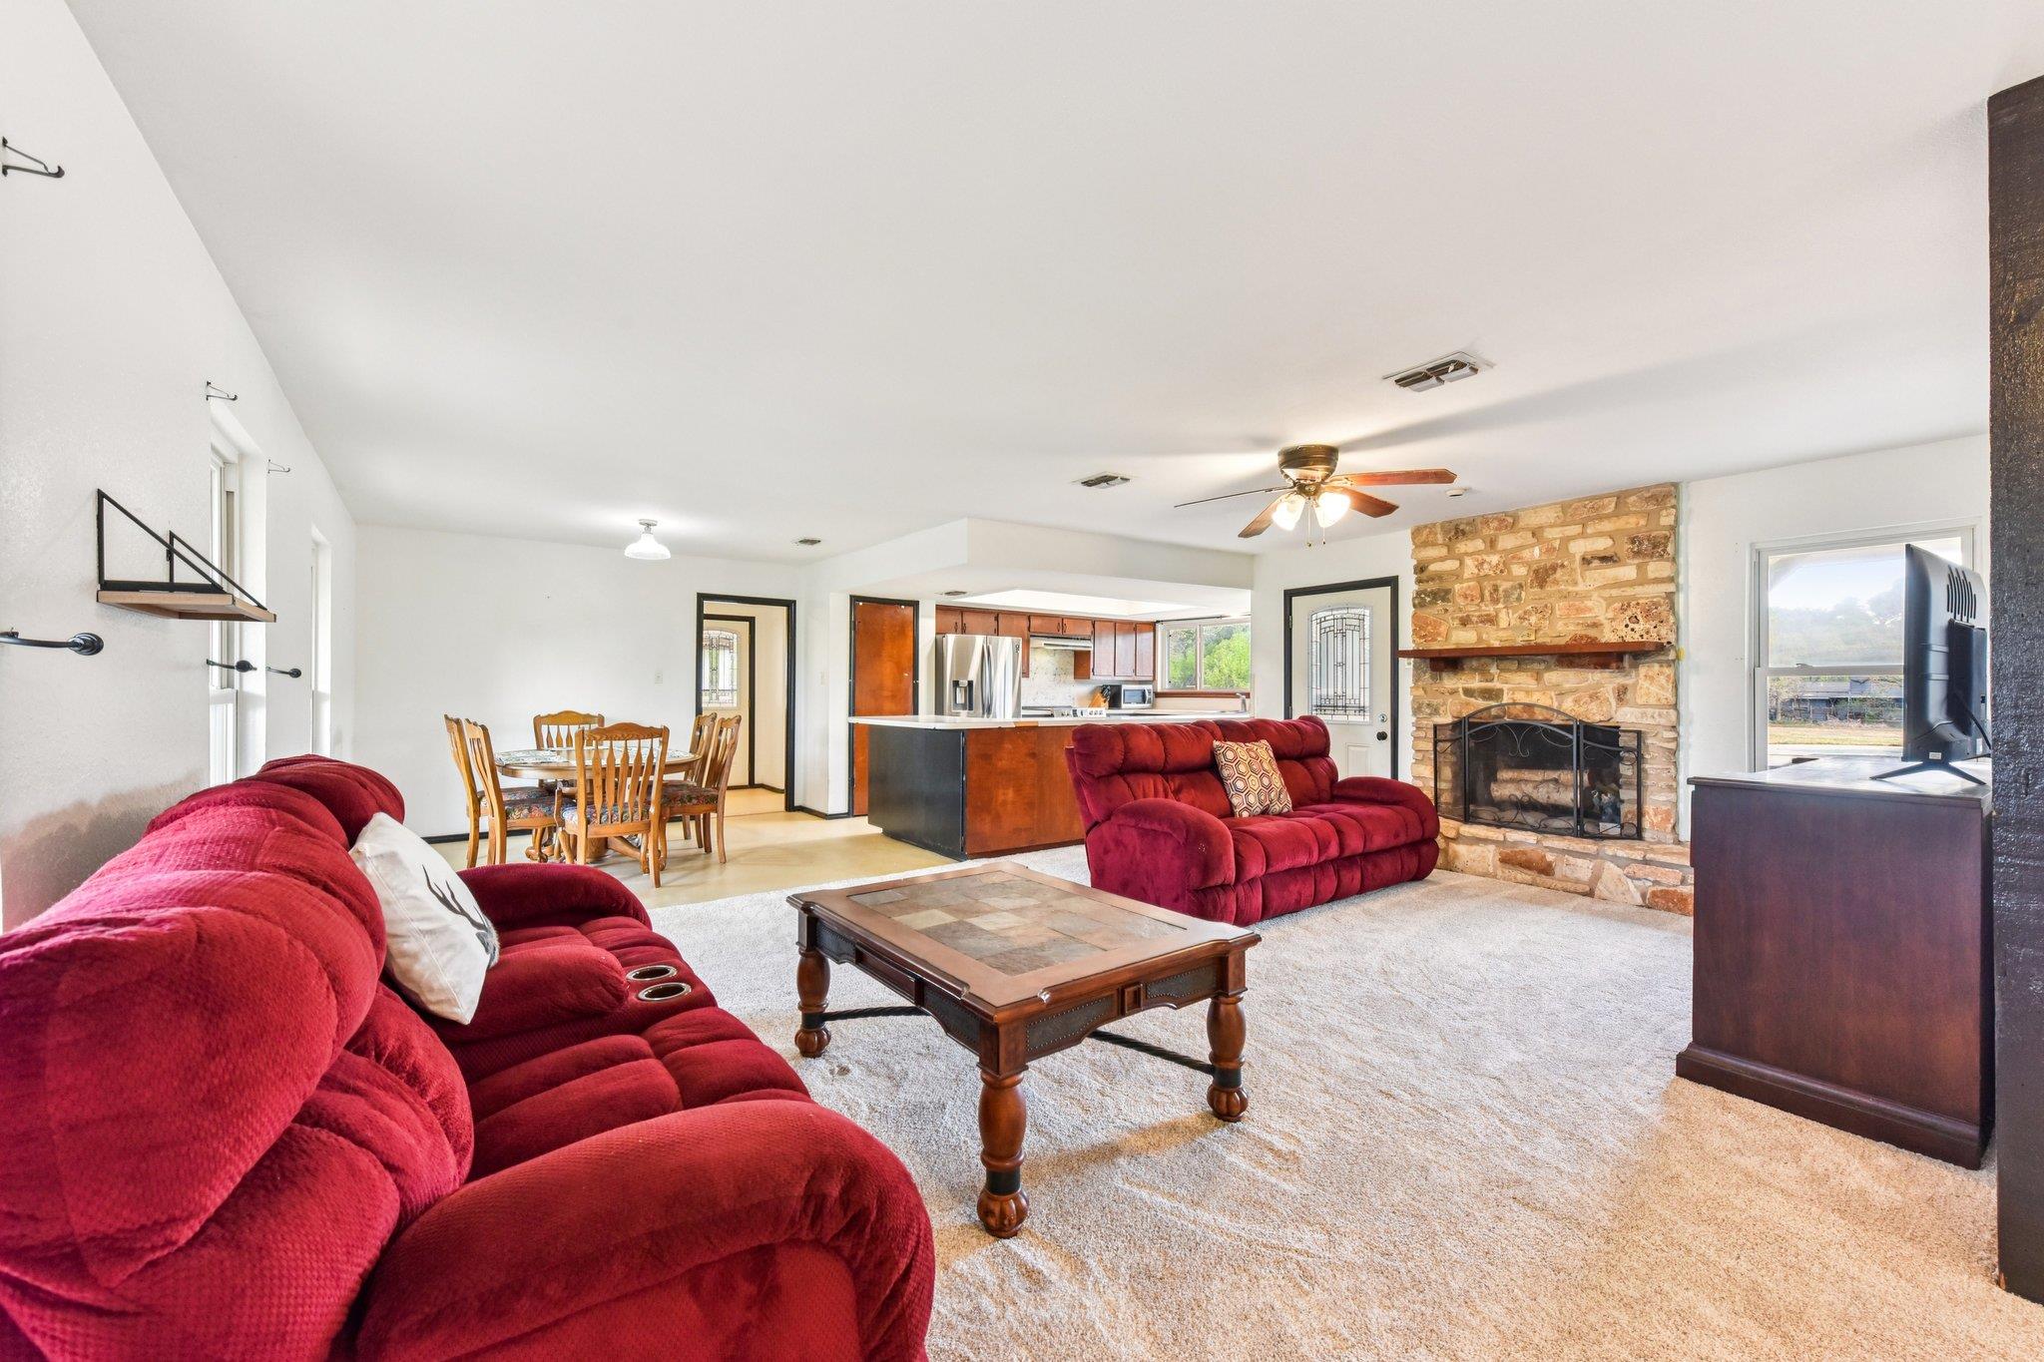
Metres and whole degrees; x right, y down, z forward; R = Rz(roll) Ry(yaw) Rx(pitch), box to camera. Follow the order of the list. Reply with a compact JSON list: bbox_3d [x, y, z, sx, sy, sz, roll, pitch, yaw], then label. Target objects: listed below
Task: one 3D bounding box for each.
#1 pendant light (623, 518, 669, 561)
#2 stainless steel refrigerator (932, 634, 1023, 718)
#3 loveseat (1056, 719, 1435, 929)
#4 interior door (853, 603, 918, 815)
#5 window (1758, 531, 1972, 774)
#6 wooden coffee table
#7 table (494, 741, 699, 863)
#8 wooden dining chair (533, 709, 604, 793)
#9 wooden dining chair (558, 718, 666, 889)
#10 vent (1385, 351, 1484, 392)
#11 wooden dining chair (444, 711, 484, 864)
[{"bbox_3d":[-2.711,-1.035,5.762,0.305,0.260,0.305,0,0,-36],"label":"pendant light"},{"bbox_3d":[-0.663,0.417,8.614,0.925,1.760,0.870,0,0,-36],"label":"stainless steel refrigerator"},{"bbox_3d":[1.489,0.759,4.885,2.200,1.030,1.060,0,0,-36],"label":"loveseat"},{"bbox_3d":[-1.310,0.245,7.620,0.680,2.040,0.080,0,0,-36],"label":"interior door"},{"bbox_3d":[4.400,-0.060,4.200,0.100,1.380,0.820,0,0,-35],"label":"window"},{"bbox_3d":[-0.037,1.005,2.525,0.930,0.520,1.170,0,0,-36],"label":"wooden coffee table"},{"bbox_3d":[-2.946,0.894,5.543,1.210,0.760,1.660,0,0,-36],"label":"table"},{"bbox_3d":[-3.490,0.760,6.150,0.490,1.010,0.540,0,0,-36],"label":"wooden dining chair"},{"bbox_3d":[-2.509,0.755,4.909,0.580,1.030,0.640,0,0,-36],"label":"wooden dining chair"},{"bbox_3d":[1.610,-1.185,3.070,0.220,0.040,0.320,0,0,-36],"label":"vent"},{"bbox_3d":[-3.656,0.758,5.535,0.580,1.030,0.500,0,-1,-41],"label":"wooden dining chair"}]

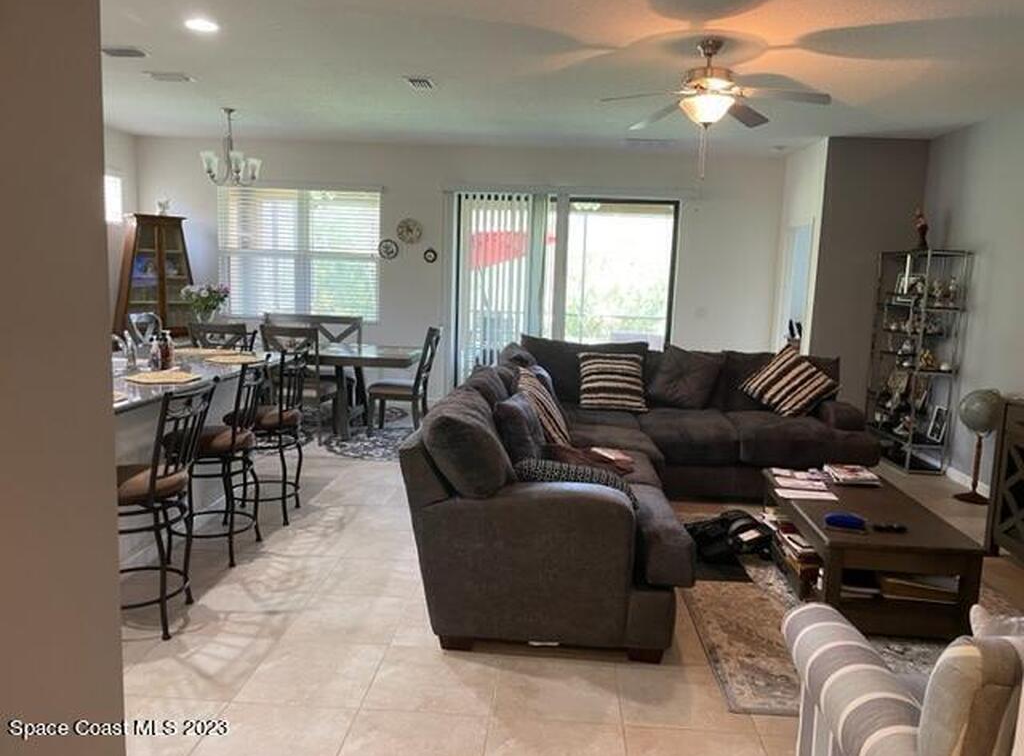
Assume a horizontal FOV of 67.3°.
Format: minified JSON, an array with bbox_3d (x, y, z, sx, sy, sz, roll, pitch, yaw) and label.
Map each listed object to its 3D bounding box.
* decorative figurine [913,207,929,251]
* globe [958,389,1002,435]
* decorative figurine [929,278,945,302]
[{"bbox_3d":[3.371,-1.219,6.341,0.110,0.330,0.120,2,8,3],"label":"decorative figurine"},{"bbox_3d":[3.389,0.242,5.563,0.313,0.323,0.313,2,8,3],"label":"globe"},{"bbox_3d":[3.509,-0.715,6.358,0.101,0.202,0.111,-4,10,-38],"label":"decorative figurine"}]

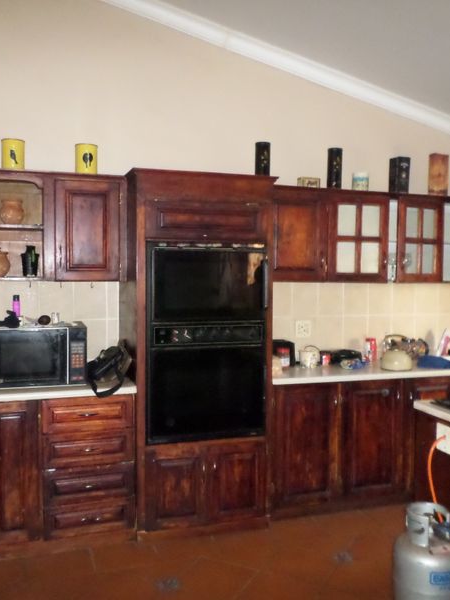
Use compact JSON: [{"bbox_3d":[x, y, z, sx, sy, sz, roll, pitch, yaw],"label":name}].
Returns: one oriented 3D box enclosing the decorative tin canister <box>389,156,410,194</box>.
[{"bbox_3d":[1.242,-0.871,4.087,0.098,0.262,0.098,0,4,-19],"label":"decorative tin canister"}]

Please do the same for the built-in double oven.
[{"bbox_3d":[-0.179,0.233,3.525,0.713,1.129,0.550,0,4,-19],"label":"built-in double oven"}]

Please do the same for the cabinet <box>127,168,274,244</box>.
[{"bbox_3d":[-0.192,-0.504,3.447,0.795,0.389,0.651,0,1,-18],"label":"cabinet"}]

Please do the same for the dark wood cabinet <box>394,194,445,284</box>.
[{"bbox_3d":[1.282,-0.415,4.114,0.393,0.588,0.329,0,1,-18],"label":"dark wood cabinet"}]

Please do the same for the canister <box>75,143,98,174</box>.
[{"bbox_3d":[-0.810,-0.812,3.379,0.125,0.178,0.125,0,4,-19],"label":"canister"}]

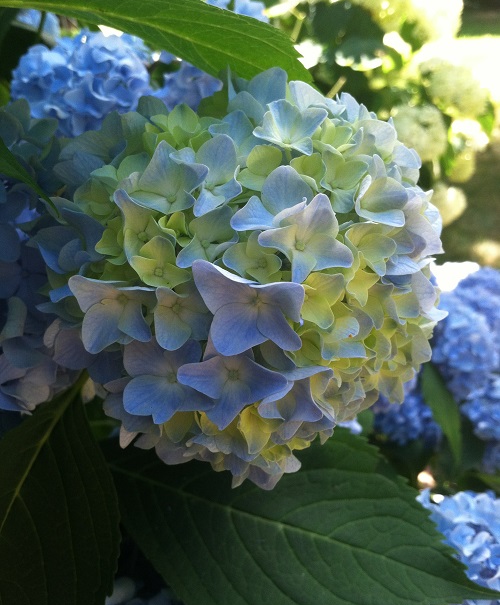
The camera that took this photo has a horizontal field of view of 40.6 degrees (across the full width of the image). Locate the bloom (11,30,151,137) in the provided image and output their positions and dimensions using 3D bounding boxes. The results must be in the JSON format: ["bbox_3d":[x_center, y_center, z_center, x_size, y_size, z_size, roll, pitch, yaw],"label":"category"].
[{"bbox_3d":[-0.166,-0.211,0.660,0.137,0.112,0.130,0,26,0],"label":"bloom"}]

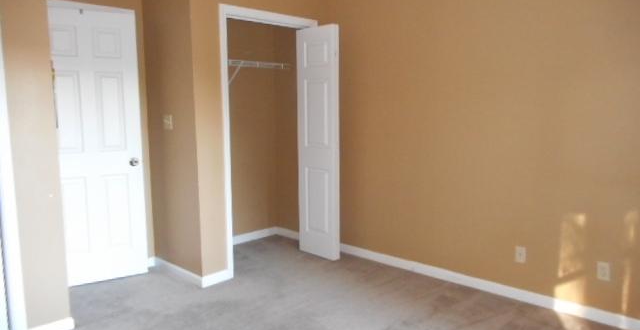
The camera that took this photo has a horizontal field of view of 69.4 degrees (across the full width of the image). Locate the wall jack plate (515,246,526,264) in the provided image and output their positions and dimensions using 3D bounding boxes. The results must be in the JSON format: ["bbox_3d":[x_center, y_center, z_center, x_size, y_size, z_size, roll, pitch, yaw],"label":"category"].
[{"bbox_3d":[1.391,0.625,3.205,0.070,0.114,0.008,6,10,43],"label":"wall jack plate"}]

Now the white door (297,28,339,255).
[{"bbox_3d":[-0.010,-0.181,4.142,0.432,2.030,0.080,6,10,43],"label":"white door"}]

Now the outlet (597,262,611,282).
[{"bbox_3d":[1.758,0.663,2.865,0.070,0.114,0.008,6,10,43],"label":"outlet"}]

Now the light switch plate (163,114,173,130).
[{"bbox_3d":[-1.199,-0.334,3.637,0.115,0.115,0.010,6,10,43],"label":"light switch plate"}]

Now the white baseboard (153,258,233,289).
[{"bbox_3d":[-1.062,0.851,3.859,0.738,0.088,0.294,6,10,43],"label":"white baseboard"}]

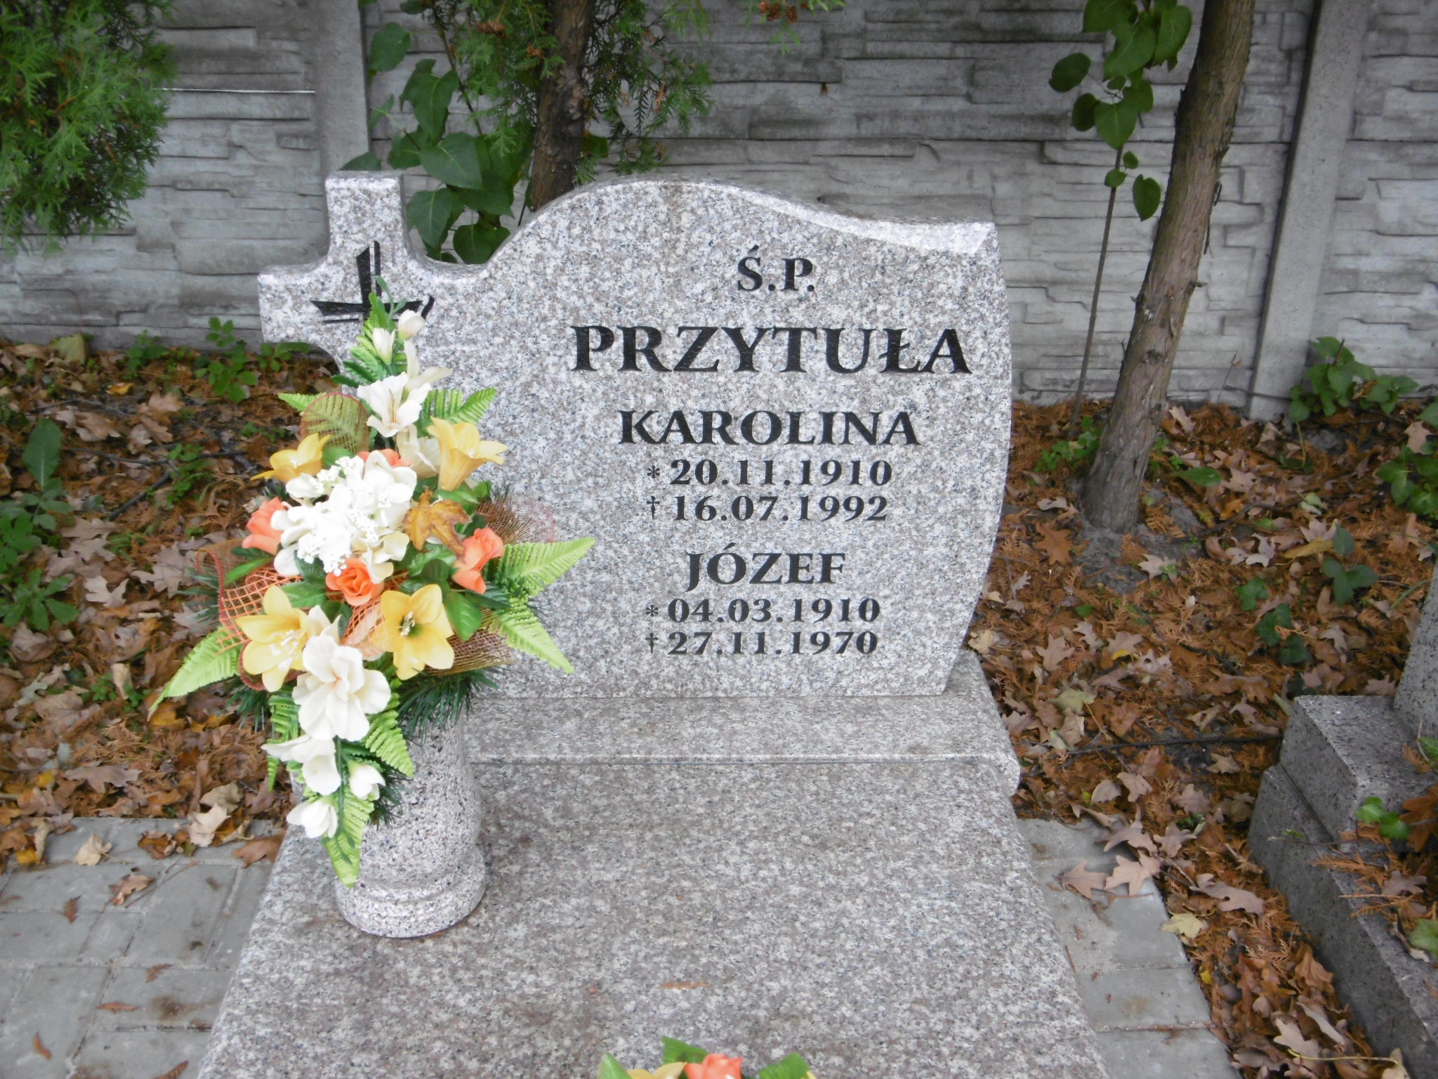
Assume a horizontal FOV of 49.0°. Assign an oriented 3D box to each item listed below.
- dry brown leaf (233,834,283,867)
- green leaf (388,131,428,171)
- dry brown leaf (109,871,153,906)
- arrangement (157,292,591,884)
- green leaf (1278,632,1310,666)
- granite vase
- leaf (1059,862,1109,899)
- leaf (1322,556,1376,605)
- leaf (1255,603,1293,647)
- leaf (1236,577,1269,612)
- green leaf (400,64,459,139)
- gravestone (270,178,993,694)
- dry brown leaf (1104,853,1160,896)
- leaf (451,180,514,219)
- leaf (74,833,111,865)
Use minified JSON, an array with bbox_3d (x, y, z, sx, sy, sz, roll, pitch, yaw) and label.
[{"bbox_3d":[-0.605,0.419,2.127,0.095,0.025,0.070,0,27,-2],"label":"dry brown leaf"},{"bbox_3d":[-0.529,-0.672,2.716,0.082,0.070,0.050,0,27,-2],"label":"green leaf"},{"bbox_3d":[-0.766,0.454,2.056,0.045,0.020,0.065,15,30,25],"label":"dry brown leaf"},{"bbox_3d":[-0.319,0.059,1.466,0.400,0.560,0.300,3,27,3],"label":"arrangement"},{"bbox_3d":[0.957,0.184,2.628,0.054,0.028,0.060,0,27,-2],"label":"green leaf"},{"bbox_3d":[-0.326,0.251,1.628,0.160,0.270,0.160,0,27,-2],"label":"granite vase"},{"bbox_3d":[0.475,0.439,2.034,0.074,0.018,0.080,0,25,-3],"label":"leaf"},{"bbox_3d":[1.081,0.070,2.711,0.092,0.045,0.100,0,25,-3],"label":"leaf"},{"bbox_3d":[0.902,0.139,2.564,0.062,0.035,0.075,0,25,-3],"label":"leaf"},{"bbox_3d":[0.908,0.094,2.686,0.055,0.030,0.068,0,25,-3],"label":"leaf"},{"bbox_3d":[-0.489,-0.739,2.660,0.090,0.118,0.050,0,27,-2],"label":"green leaf"},{"bbox_3d":[-0.085,-0.105,1.781,0.812,0.612,0.064,0,25,-3],"label":"gravestone"},{"bbox_3d":[0.533,0.432,2.040,0.085,0.022,0.090,0,25,-3],"label":"dry brown leaf"},{"bbox_3d":[-0.388,-0.560,2.600,0.100,0.070,0.060,0,25,-3],"label":"leaf"},{"bbox_3d":[-0.843,0.418,2.124,0.045,0.020,0.060,3,27,4],"label":"leaf"}]

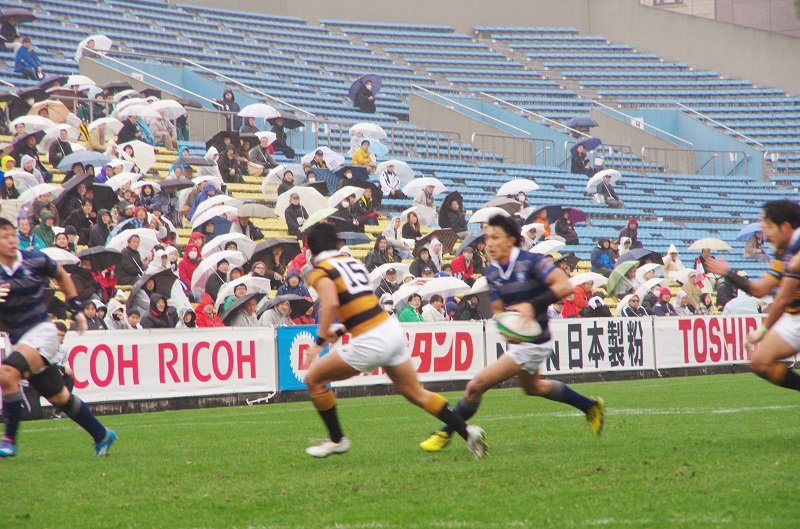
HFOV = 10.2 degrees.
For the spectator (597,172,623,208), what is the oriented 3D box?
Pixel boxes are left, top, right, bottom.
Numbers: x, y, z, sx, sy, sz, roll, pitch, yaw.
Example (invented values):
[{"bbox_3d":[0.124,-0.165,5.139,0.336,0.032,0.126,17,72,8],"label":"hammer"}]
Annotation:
[{"bbox_3d":[5.960,-1.886,126.115,0.780,1.250,0.560,-2,-1,35],"label":"spectator"}]

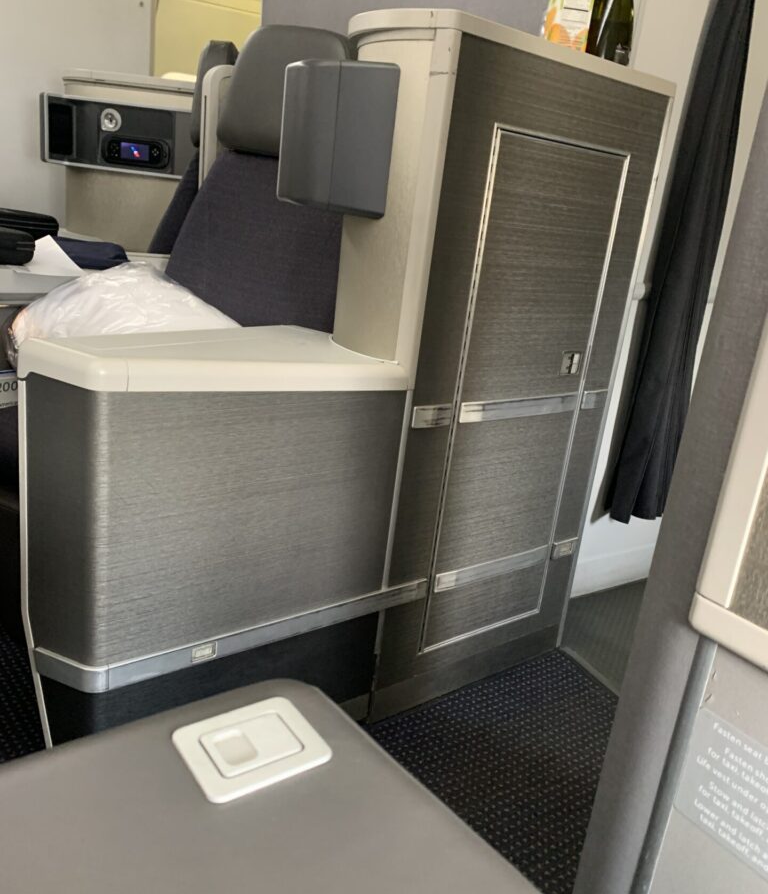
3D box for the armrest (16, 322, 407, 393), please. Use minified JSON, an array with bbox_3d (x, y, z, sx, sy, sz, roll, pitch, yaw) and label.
[{"bbox_3d":[-0.257,-0.133,1.106,0.554,0.064,0.290,-7,22,-38],"label":"armrest"}]

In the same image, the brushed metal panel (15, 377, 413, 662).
[{"bbox_3d":[-0.213,0.079,1.103,0.523,0.366,0.095,-7,22,-38],"label":"brushed metal panel"}]

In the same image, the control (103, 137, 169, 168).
[{"bbox_3d":[-0.676,-0.805,2.107,0.168,0.066,0.028,3,18,-11],"label":"control"}]

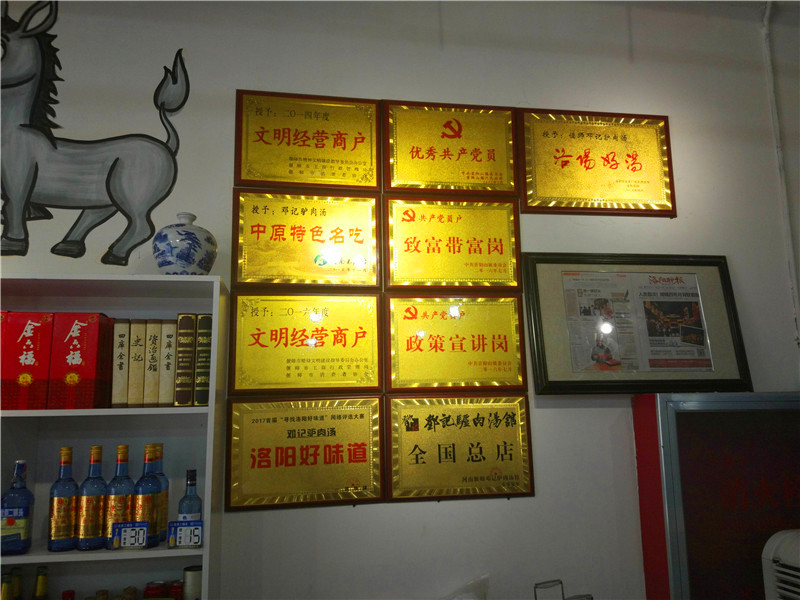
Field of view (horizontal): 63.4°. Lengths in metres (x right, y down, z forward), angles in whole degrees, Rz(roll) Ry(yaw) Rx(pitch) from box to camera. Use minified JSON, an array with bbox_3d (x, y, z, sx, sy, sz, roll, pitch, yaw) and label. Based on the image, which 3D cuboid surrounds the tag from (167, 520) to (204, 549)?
[{"bbox_3d":[-0.564,0.619,1.714,0.086,0.070,0.020,1,-18,-10],"label":"tag"}]

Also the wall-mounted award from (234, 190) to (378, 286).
[{"bbox_3d":[-0.309,-0.199,2.195,0.502,0.353,0.020,1,-10,-10],"label":"wall-mounted award"}]

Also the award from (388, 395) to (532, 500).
[{"bbox_3d":[0.201,0.490,2.162,0.501,0.339,0.020,1,-10,-10],"label":"award"}]

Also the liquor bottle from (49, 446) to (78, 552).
[{"bbox_3d":[-0.913,0.537,1.761,0.072,0.268,0.072,1,-8,-9],"label":"liquor bottle"}]

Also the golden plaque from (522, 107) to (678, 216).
[{"bbox_3d":[0.733,-0.509,2.427,0.619,0.408,0.020,1,-10,-10],"label":"golden plaque"}]

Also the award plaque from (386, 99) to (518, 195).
[{"bbox_3d":[0.183,-0.538,2.320,0.496,0.337,0.020,0,-8,-9],"label":"award plaque"}]

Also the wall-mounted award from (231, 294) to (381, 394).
[{"bbox_3d":[-0.304,0.145,2.140,0.500,0.339,0.020,0,-8,-9],"label":"wall-mounted award"}]

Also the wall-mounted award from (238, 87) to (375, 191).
[{"bbox_3d":[-0.315,-0.549,2.256,0.500,0.349,0.020,1,-10,-10],"label":"wall-mounted award"}]

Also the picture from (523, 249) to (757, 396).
[{"bbox_3d":[0.836,0.082,2.302,0.803,0.507,0.030,1,-17,-10],"label":"picture"}]

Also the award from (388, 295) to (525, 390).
[{"bbox_3d":[0.194,0.151,2.220,0.498,0.339,0.020,1,-10,-10],"label":"award"}]

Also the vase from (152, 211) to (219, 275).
[{"bbox_3d":[-0.653,-0.153,1.968,0.189,0.226,0.189,1,-10,-10],"label":"vase"}]

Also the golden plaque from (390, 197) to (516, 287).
[{"bbox_3d":[0.186,-0.193,2.271,0.496,0.340,0.020,0,-8,-9],"label":"golden plaque"}]

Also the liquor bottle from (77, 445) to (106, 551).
[{"bbox_3d":[-0.837,0.538,1.773,0.072,0.268,0.072,1,-8,-9],"label":"liquor bottle"}]

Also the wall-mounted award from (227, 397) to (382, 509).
[{"bbox_3d":[-0.299,0.489,2.091,0.500,0.343,0.020,0,-8,-9],"label":"wall-mounted award"}]

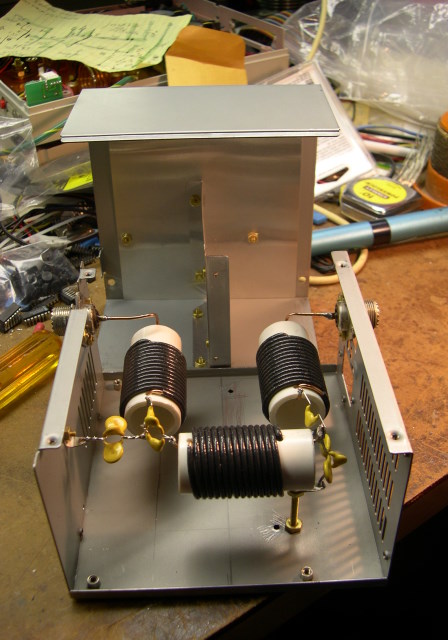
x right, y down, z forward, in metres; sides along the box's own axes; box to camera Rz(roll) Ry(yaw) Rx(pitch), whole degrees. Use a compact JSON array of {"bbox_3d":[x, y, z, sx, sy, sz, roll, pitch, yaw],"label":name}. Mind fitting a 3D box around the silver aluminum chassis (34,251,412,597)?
[{"bbox_3d":[-0.001,0.045,0.360,0.147,0.088,0.151,-2,37,0],"label":"silver aluminum chassis"}]

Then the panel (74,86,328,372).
[{"bbox_3d":[-0.012,-0.055,0.438,0.144,0.154,0.076,-1,36,-1],"label":"panel"}]

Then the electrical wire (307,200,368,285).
[{"bbox_3d":[0.085,-0.064,0.564,0.061,0.008,0.126,-2,37,0],"label":"electrical wire"}]

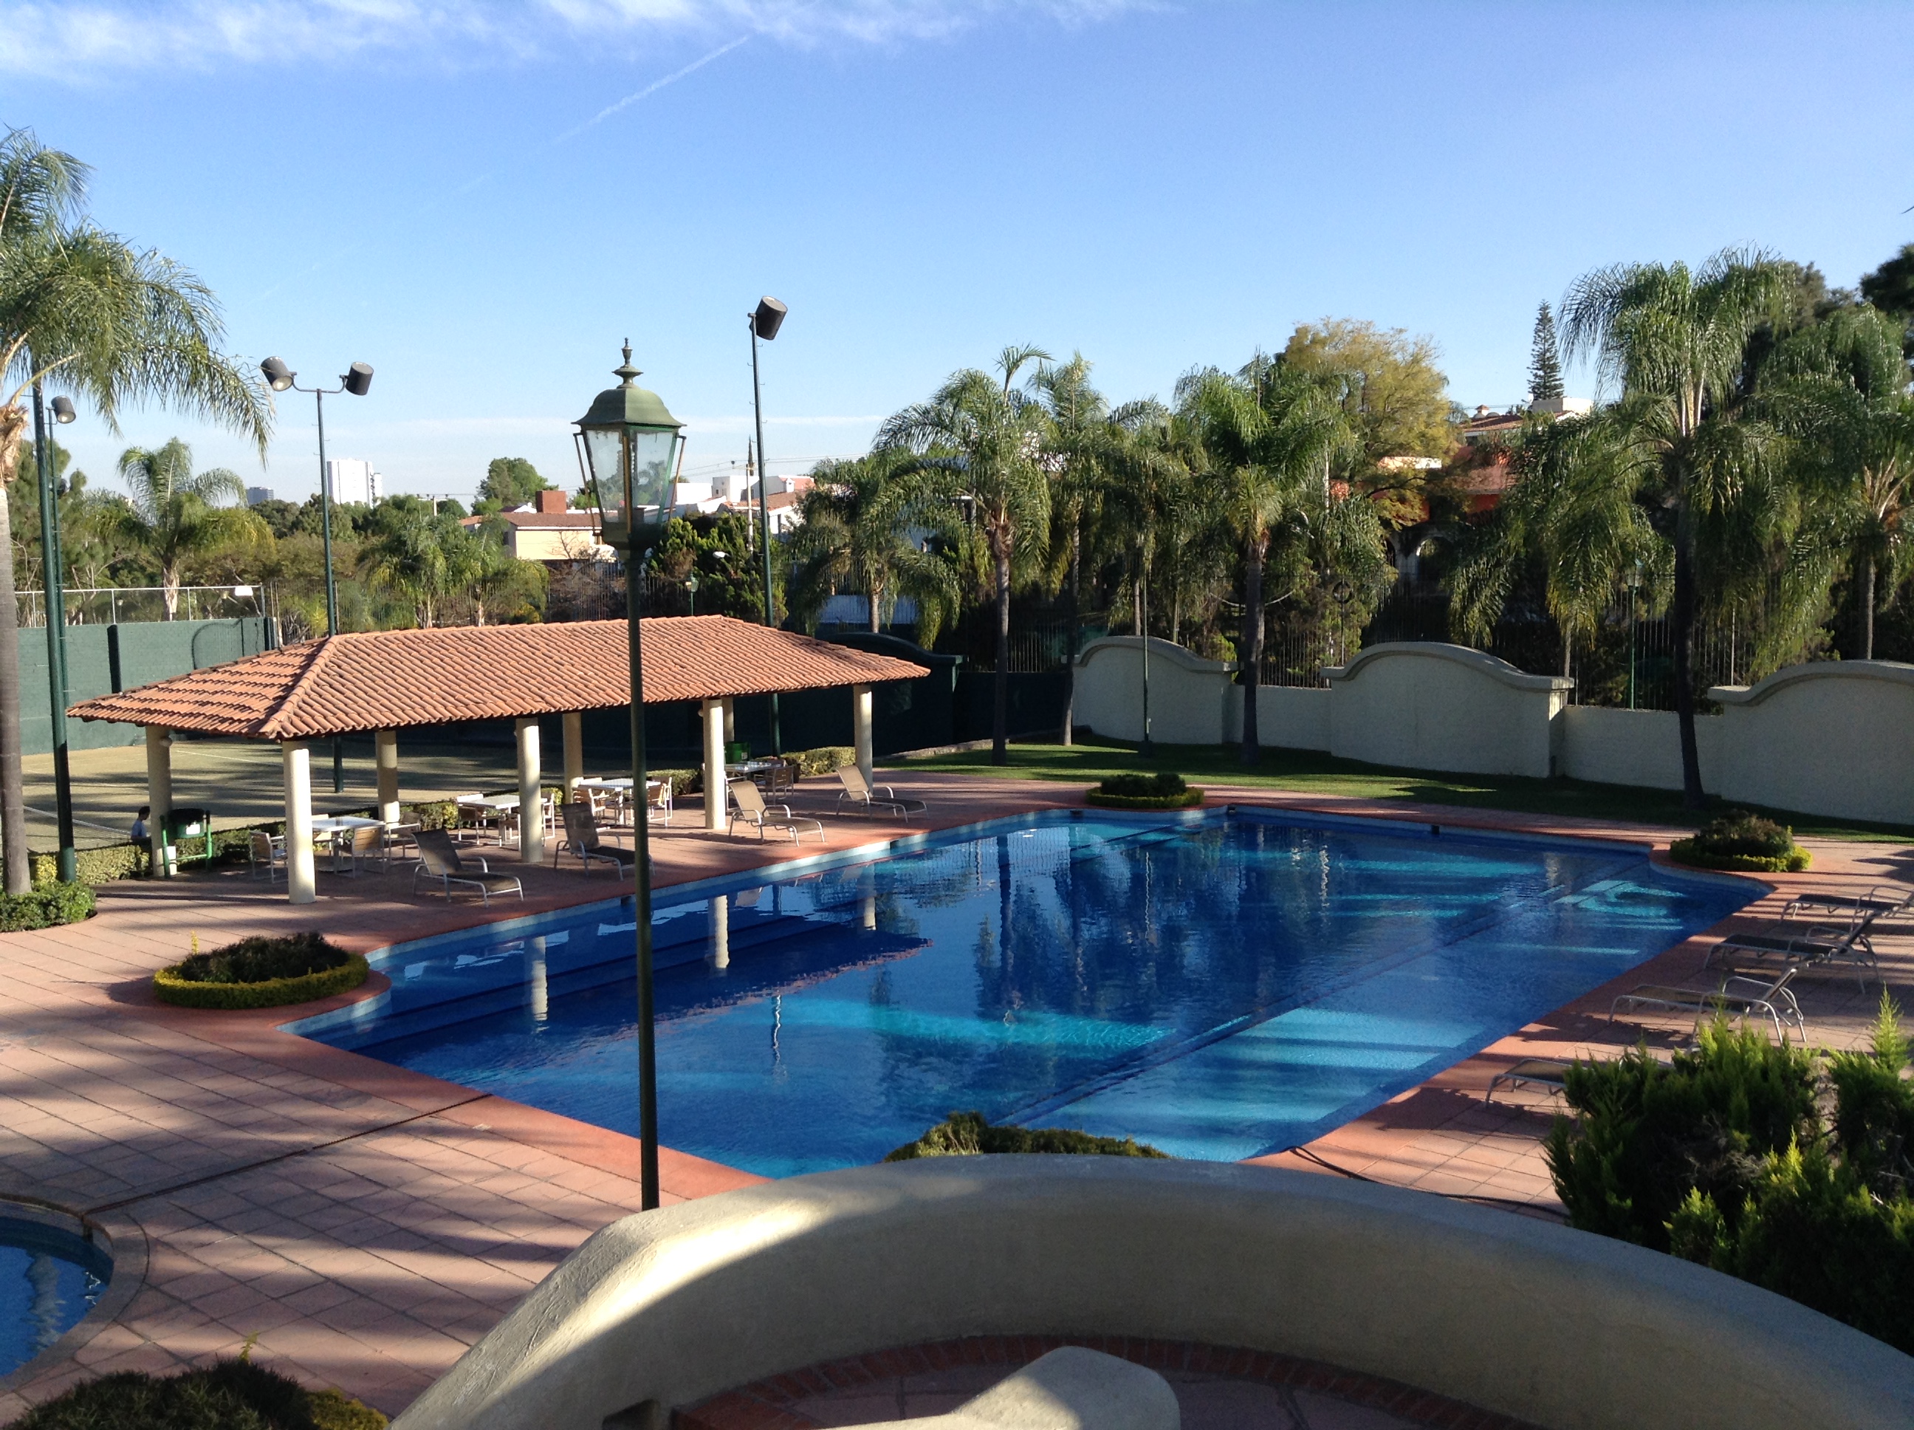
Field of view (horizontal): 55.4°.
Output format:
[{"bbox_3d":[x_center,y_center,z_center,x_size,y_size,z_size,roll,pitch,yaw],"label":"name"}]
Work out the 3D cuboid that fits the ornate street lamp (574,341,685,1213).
[{"bbox_3d":[-1.528,1.312,9.011,0.390,6.233,0.390,4,7,40],"label":"ornate street lamp"}]

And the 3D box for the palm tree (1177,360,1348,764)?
[{"bbox_3d":[7.330,-3.658,43.668,4.090,9.510,4.090,0,6,10],"label":"palm tree"}]

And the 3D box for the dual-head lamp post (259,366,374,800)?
[{"bbox_3d":[-13.816,-3.050,39.982,0.800,9.540,2.050,4,8,39],"label":"dual-head lamp post"}]

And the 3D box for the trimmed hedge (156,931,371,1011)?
[{"bbox_3d":[-8.684,3.061,22.736,2.530,0.612,2.530,-1,6,0],"label":"trimmed hedge"}]

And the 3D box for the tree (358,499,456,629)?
[{"bbox_3d":[-21.090,-4.766,70.221,3.800,6.960,3.800,-2,6,-17],"label":"tree"}]

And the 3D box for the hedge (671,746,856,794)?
[{"bbox_3d":[-4.442,1.242,40.704,0.660,0.528,6.325,4,7,40],"label":"hedge"}]

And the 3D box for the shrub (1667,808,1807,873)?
[{"bbox_3d":[13.079,2.002,30.407,2.300,0.820,2.200,2,6,23],"label":"shrub"}]

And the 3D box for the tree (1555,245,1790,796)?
[{"bbox_3d":[14.157,-3.589,35.857,4.620,10.800,4.620,2,6,21],"label":"tree"}]

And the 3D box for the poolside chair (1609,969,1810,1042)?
[{"bbox_3d":[8.260,3.110,20.125,1.880,0.820,0.680,4,8,39],"label":"poolside chair"}]

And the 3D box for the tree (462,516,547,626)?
[{"bbox_3d":[-16.256,-3.948,65.313,3.300,6.271,3.300,4,7,40],"label":"tree"}]

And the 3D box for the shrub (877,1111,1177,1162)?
[{"bbox_3d":[0.585,3.770,15.044,2.450,0.750,2.450,0,6,2],"label":"shrub"}]

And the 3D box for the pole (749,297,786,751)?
[{"bbox_3d":[-4.367,-4.105,42.058,0.750,10.890,0.750,4,7,40],"label":"pole"}]

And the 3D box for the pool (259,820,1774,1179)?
[{"bbox_3d":[2.123,3.548,25.960,13.871,1.300,20.636,4,7,40],"label":"pool"}]

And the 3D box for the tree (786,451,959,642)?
[{"bbox_3d":[-2.447,-3.729,54.411,5.100,8.227,5.100,-1,6,0],"label":"tree"}]

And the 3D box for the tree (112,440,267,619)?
[{"bbox_3d":[-23.543,-4.140,56.431,4.800,8.629,4.800,4,7,40],"label":"tree"}]

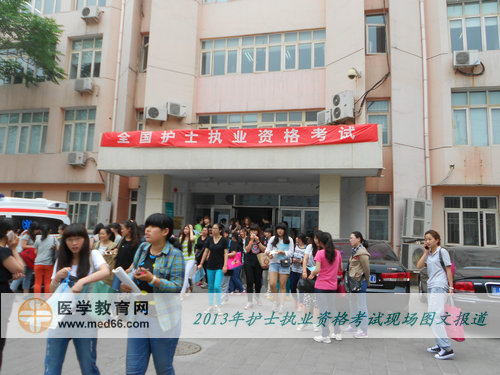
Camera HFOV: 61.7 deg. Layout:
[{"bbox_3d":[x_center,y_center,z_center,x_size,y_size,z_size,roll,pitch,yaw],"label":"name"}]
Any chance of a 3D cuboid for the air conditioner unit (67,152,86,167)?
[{"bbox_3d":[-7.686,-1.259,18.643,0.800,0.530,0.280,0,-8,14],"label":"air conditioner unit"}]

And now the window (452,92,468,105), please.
[{"bbox_3d":[7.111,-3.005,14.154,0.469,0.400,0.070,0,-8,13],"label":"window"}]

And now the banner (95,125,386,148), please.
[{"bbox_3d":[-0.764,-1.706,14.522,9.946,0.703,0.052,0,-8,14],"label":"banner"}]

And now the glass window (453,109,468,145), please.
[{"bbox_3d":[7.615,-2.177,15.127,0.530,1.380,0.080,0,-8,13],"label":"glass window"}]

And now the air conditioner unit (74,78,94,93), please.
[{"bbox_3d":[-7.571,-4.649,19.126,0.780,0.520,0.280,0,-8,14],"label":"air conditioner unit"}]

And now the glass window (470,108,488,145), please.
[{"bbox_3d":[8.205,-2.155,14.985,0.540,1.400,0.080,0,-8,13],"label":"glass window"}]

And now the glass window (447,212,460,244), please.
[{"bbox_3d":[7.117,1.420,14.644,0.467,1.164,0.100,0,-8,15],"label":"glass window"}]

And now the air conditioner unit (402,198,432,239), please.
[{"bbox_3d":[5.525,1.040,13.800,0.940,1.245,0.365,6,-9,-27],"label":"air conditioner unit"}]

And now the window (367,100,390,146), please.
[{"bbox_3d":[4.629,-2.315,15.101,0.820,1.630,0.090,0,-8,13],"label":"window"}]

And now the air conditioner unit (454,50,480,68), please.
[{"bbox_3d":[7.761,-4.582,14.975,0.800,0.530,0.300,0,-8,13],"label":"air conditioner unit"}]

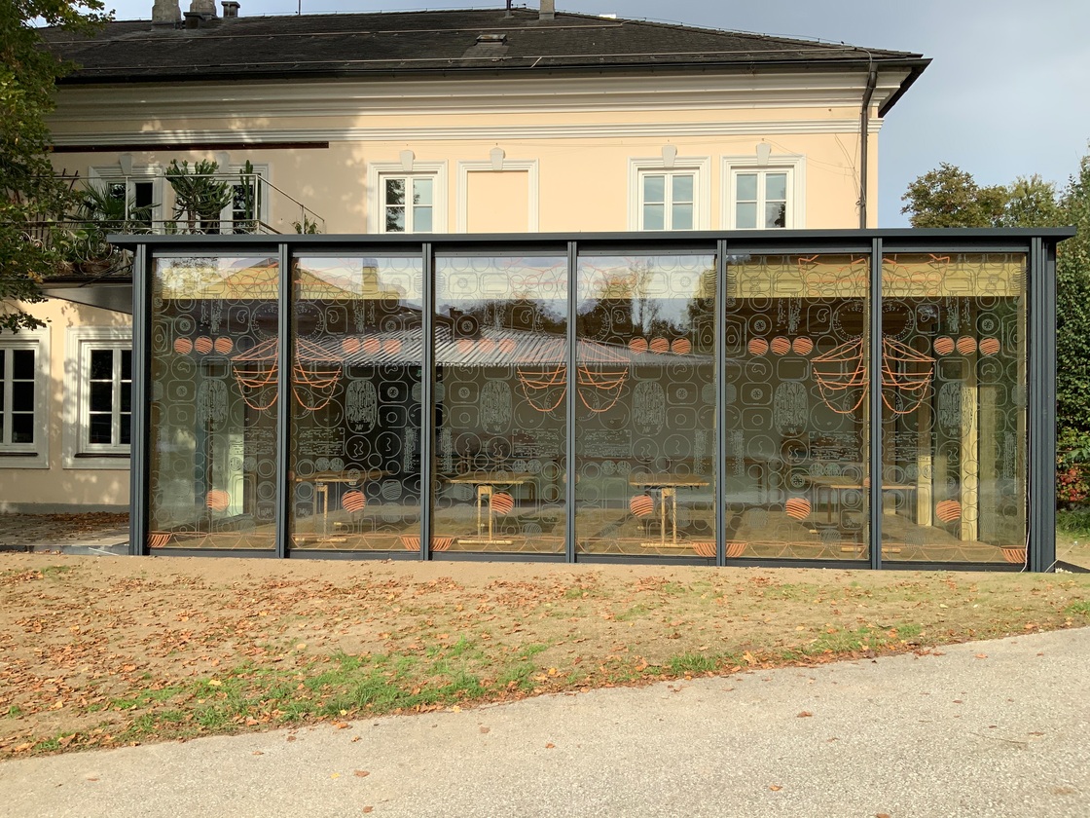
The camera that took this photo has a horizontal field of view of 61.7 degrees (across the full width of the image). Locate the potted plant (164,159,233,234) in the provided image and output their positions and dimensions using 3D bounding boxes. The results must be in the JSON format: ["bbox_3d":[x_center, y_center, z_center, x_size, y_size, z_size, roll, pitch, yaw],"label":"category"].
[{"bbox_3d":[-5.530,-3.001,14.571,1.130,1.970,0.950,0,-1,4],"label":"potted plant"}]

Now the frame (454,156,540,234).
[{"bbox_3d":[-0.861,-3.502,16.641,1.530,2.100,0.220,0,-1,4],"label":"frame"}]

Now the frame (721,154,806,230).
[{"bbox_3d":[3.890,-3.485,16.294,1.510,2.100,0.220,0,-1,4],"label":"frame"}]

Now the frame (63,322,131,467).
[{"bbox_3d":[-8.132,-0.210,17.140,1.880,2.690,0.220,0,-1,4],"label":"frame"}]

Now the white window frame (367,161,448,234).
[{"bbox_3d":[-2.520,-3.499,16.762,1.510,2.100,0.220,0,-1,4],"label":"white window frame"}]

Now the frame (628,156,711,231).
[{"bbox_3d":[2.231,-3.493,16.416,1.490,2.100,0.220,0,-1,4],"label":"frame"}]

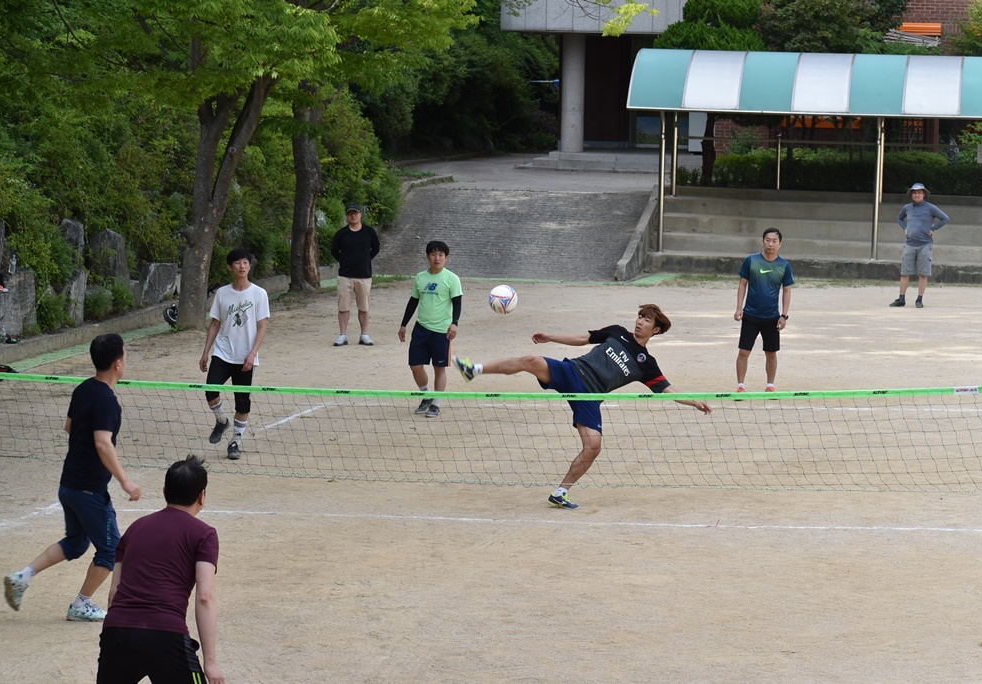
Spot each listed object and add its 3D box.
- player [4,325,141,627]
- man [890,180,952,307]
[{"bbox_3d":[-2.444,0.791,17.450,0.950,1.690,0.620,-4,6,-42],"label":"player"},{"bbox_3d":[6.130,-1.379,42.700,0.800,1.780,0.420,2,5,14],"label":"man"}]

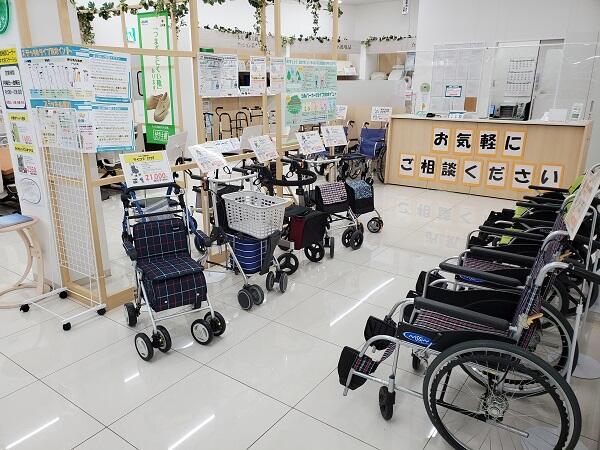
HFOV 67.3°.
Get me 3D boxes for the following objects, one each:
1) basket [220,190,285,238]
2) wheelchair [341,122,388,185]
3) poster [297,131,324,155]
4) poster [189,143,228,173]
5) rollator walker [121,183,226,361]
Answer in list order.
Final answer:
[{"bbox_3d":[-0.330,-0.078,3.183,0.285,0.225,0.450,-14,22,-40],"label":"basket"},{"bbox_3d":[1.048,-1.129,7.256,0.600,0.910,1.000,12,20,34],"label":"wheelchair"},{"bbox_3d":[0.109,-0.772,4.220,0.300,0.210,0.012,-15,-5,-41],"label":"poster"},{"bbox_3d":[-0.690,-0.518,3.430,0.012,0.210,0.300,-25,0,36],"label":"poster"},{"bbox_3d":[-0.806,0.249,2.729,0.500,0.860,0.600,-10,20,-31],"label":"rollator walker"}]

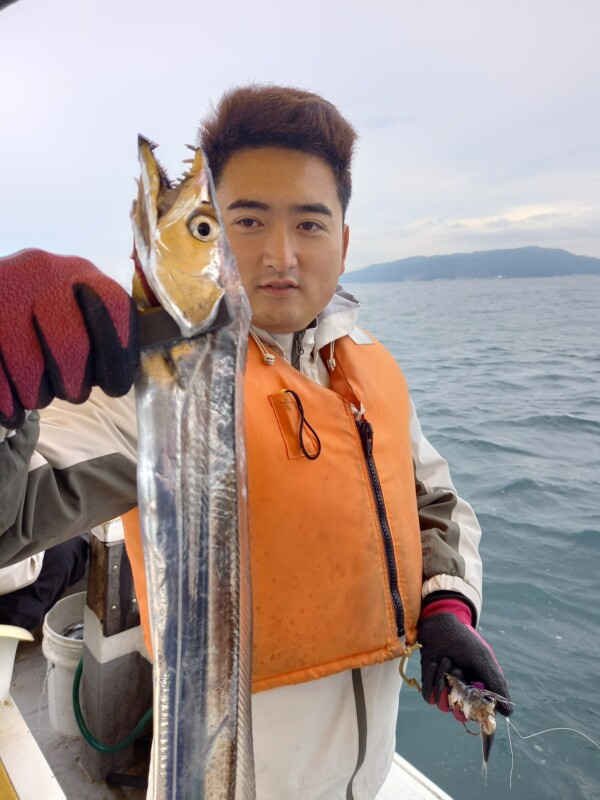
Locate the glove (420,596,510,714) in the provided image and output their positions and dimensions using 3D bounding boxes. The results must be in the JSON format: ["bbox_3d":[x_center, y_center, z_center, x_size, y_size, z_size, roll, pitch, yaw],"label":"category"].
[{"bbox_3d":[0.224,0.338,0.775,0.110,0.160,0.090,-10,1,6],"label":"glove"}]

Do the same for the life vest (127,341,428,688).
[{"bbox_3d":[-0.020,0.108,0.815,0.410,0.440,0.280,-10,14,-36],"label":"life vest"}]

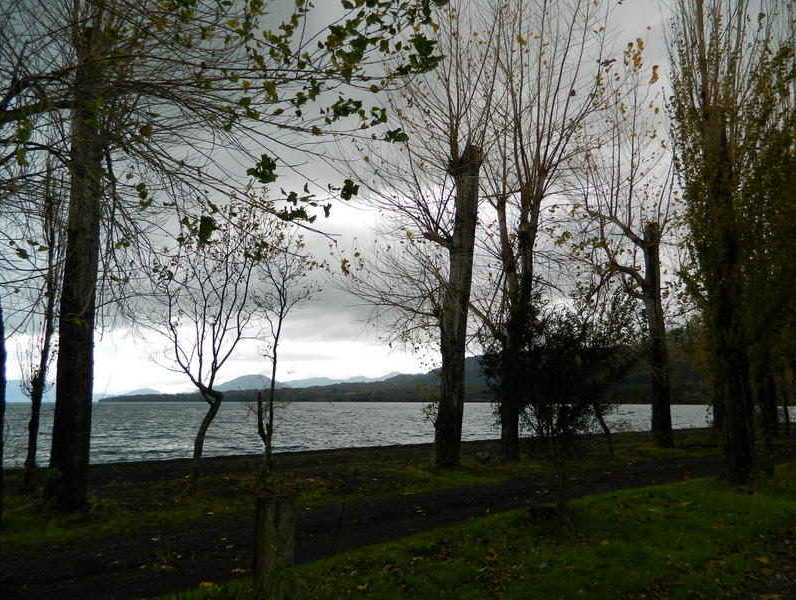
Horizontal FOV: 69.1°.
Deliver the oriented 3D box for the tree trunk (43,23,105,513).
[{"bbox_3d":[-5.092,-0.793,9.433,0.736,7.895,0.659,4,-11,-28],"label":"tree trunk"}]

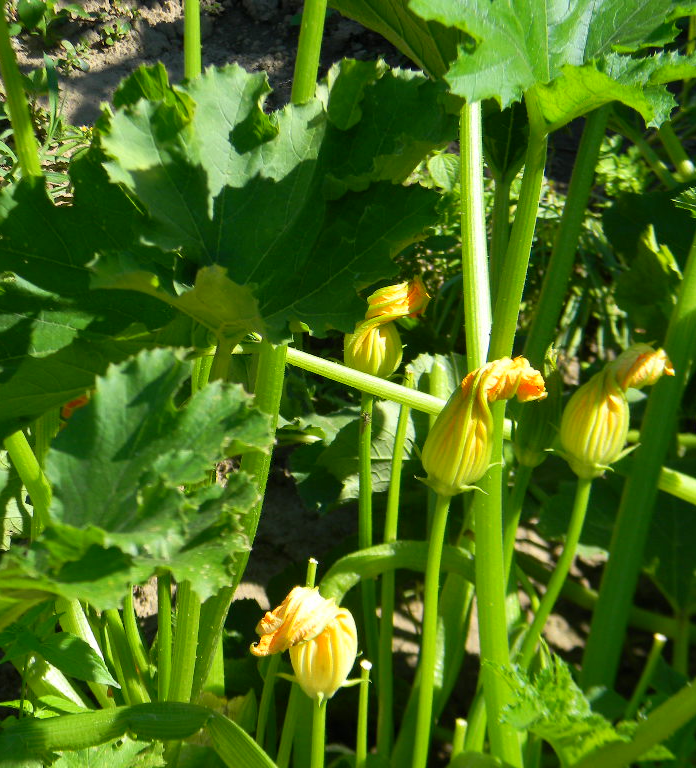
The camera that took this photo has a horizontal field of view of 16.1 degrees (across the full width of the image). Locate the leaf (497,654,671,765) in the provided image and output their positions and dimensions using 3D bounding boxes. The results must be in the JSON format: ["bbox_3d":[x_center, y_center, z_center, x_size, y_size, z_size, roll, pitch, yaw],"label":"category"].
[{"bbox_3d":[0.144,0.199,1.500,0.106,0.060,0.075,0,23,0],"label":"leaf"}]

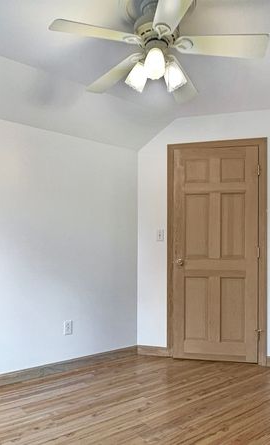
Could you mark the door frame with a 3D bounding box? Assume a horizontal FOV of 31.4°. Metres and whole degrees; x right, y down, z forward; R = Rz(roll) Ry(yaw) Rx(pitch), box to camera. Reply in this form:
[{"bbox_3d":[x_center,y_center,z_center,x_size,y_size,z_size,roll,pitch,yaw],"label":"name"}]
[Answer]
[{"bbox_3d":[0.761,0.293,4.531,0.810,2.020,0.050,-1,-3,18],"label":"door frame"}]

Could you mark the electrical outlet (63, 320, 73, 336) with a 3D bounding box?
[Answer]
[{"bbox_3d":[-0.570,0.910,4.132,0.012,0.120,0.075,-2,-4,45],"label":"electrical outlet"}]

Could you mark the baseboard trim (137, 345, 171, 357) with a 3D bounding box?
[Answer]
[{"bbox_3d":[0.179,1.267,4.711,0.336,0.090,0.016,-1,-3,19],"label":"baseboard trim"}]

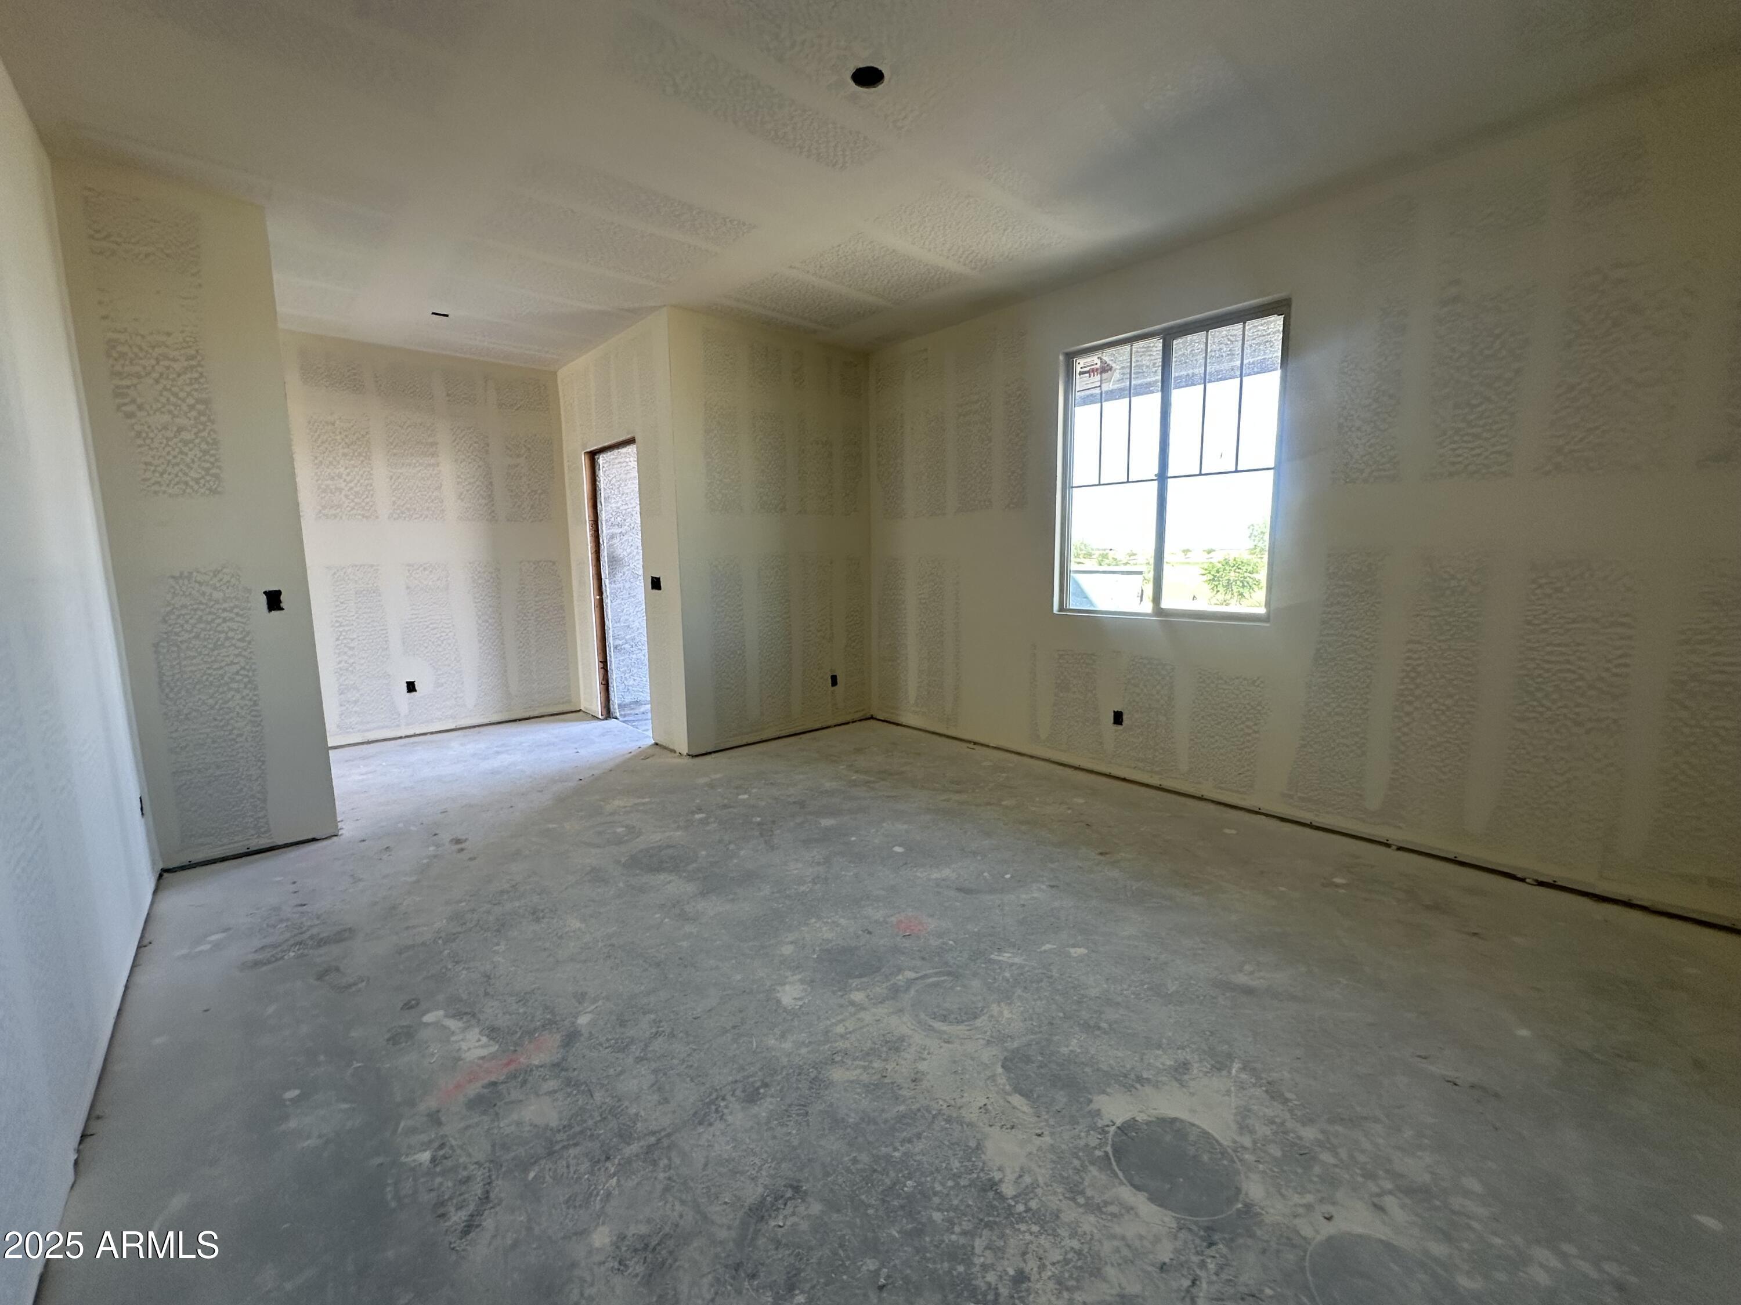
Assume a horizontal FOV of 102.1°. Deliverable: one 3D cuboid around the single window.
[{"bbox_3d":[1.532,-0.913,3.702,0.100,1.455,1.180,-7,10,-41],"label":"single window"}]

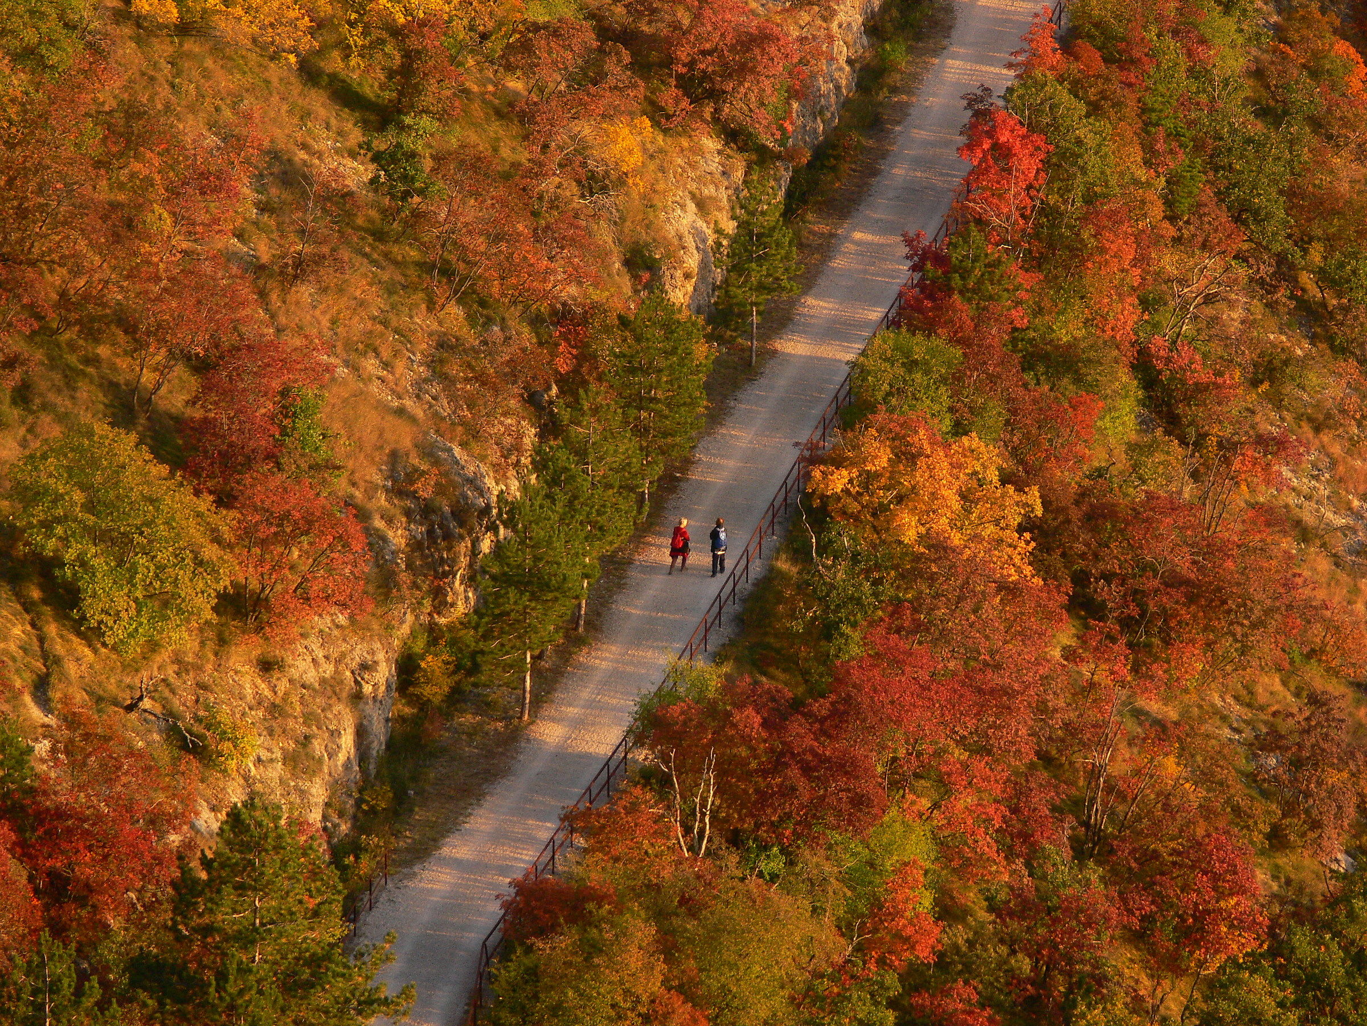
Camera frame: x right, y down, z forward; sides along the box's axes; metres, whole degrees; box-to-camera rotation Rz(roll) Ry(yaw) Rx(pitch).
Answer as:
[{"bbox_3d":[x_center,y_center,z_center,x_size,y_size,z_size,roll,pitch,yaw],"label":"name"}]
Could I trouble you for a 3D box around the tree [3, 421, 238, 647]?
[{"bbox_3d":[-14.640,0.620,295.500,5.800,6.000,5.400,0,18,0],"label":"tree"}]

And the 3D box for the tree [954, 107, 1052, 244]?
[{"bbox_3d":[10.040,-10.510,357.000,3.100,4.600,3.000,0,18,0],"label":"tree"}]

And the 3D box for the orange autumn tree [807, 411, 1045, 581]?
[{"bbox_3d":[7.000,-0.390,329.000,6.600,5.400,5.300,0,18,0],"label":"orange autumn tree"}]

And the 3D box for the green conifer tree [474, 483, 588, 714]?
[{"bbox_3d":[-4.200,2.420,313.000,3.000,6.700,3.000,0,18,0],"label":"green conifer tree"}]

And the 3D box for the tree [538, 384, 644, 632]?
[{"bbox_3d":[-2.600,-0.150,320.000,3.000,7.200,3.000,0,18,0],"label":"tree"}]

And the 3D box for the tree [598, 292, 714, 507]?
[{"bbox_3d":[-0.820,-3.180,330.500,3.300,6.600,3.200,0,18,0],"label":"tree"}]

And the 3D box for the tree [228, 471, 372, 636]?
[{"bbox_3d":[-10.210,1.070,302.500,3.800,4.500,3.600,0,18,0],"label":"tree"}]

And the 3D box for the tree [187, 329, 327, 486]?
[{"bbox_3d":[-11.650,-2.810,310.500,4.000,4.400,3.700,0,18,0],"label":"tree"}]

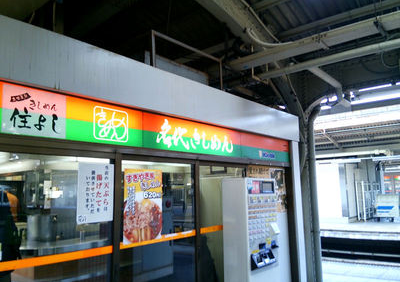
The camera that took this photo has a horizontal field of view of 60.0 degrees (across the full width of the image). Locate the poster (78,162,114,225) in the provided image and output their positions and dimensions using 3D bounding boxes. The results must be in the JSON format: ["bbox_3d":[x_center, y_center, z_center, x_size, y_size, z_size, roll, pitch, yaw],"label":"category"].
[{"bbox_3d":[-0.751,0.373,2.514,0.010,0.420,0.297,-7,-10,40],"label":"poster"}]

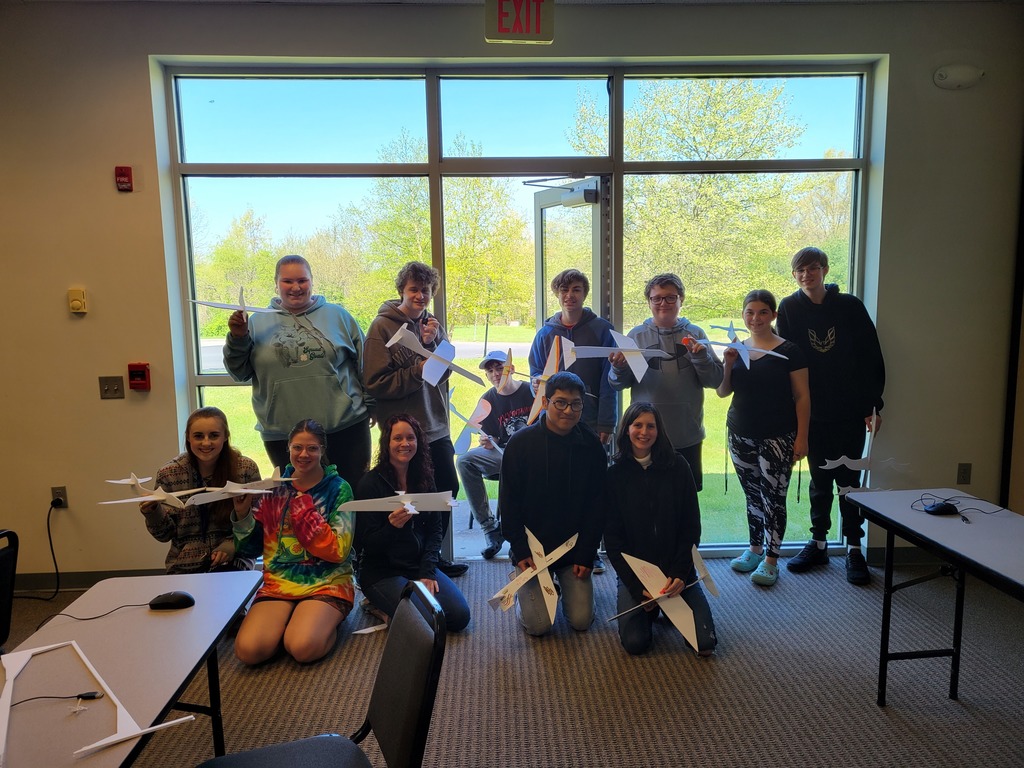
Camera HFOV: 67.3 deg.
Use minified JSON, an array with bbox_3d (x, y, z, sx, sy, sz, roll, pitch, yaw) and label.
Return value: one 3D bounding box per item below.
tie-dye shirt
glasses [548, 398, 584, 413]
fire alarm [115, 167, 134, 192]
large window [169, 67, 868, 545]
[{"bbox_3d":[-0.971,0.672,3.434,0.510,0.585,0.380,-1,7,2],"label":"tie-dye shirt"},{"bbox_3d":[0.236,0.089,3.429,0.140,0.046,0.140,1,8,-9],"label":"glasses"},{"bbox_3d":[-1.899,-1.000,3.767,0.076,0.120,0.036,-1,7,-3],"label":"fire alarm"},{"bbox_3d":[0.090,-0.338,4.198,3.670,2.640,0.140,-1,7,-3],"label":"large window"}]

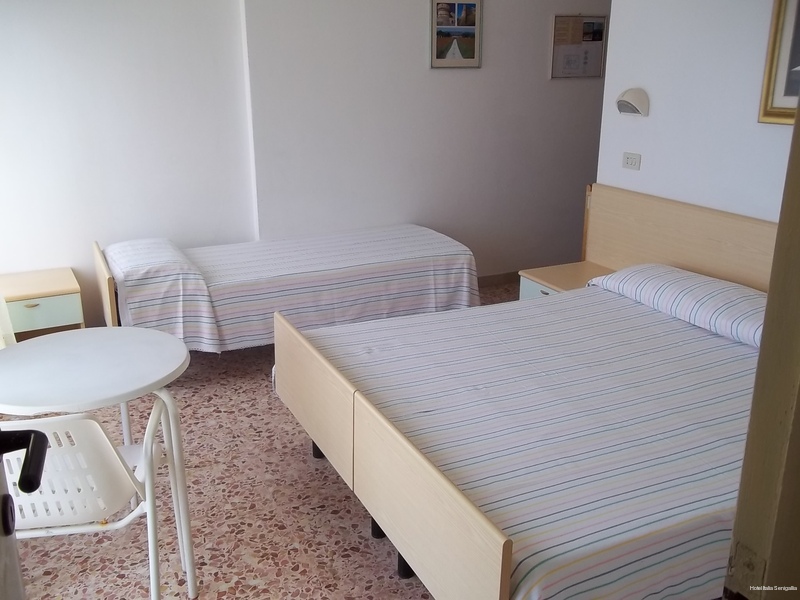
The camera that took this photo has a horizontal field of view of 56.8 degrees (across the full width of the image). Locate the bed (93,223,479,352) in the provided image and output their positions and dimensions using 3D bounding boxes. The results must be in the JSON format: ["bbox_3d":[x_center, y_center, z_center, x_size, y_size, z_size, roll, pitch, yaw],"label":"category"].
[{"bbox_3d":[-0.607,-0.049,4.196,1.970,0.635,0.880,-9,20,-24],"label":"bed"}]

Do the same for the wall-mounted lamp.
[{"bbox_3d":[1.144,-0.989,3.701,0.120,0.132,0.168,-9,20,-24],"label":"wall-mounted lamp"}]

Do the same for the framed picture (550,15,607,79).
[{"bbox_3d":[1.230,-1.741,5.096,0.440,0.402,0.025,-9,20,-24],"label":"framed picture"}]

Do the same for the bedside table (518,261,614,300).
[{"bbox_3d":[0.948,0.104,3.966,0.460,0.475,0.450,-9,20,-24],"label":"bedside table"}]

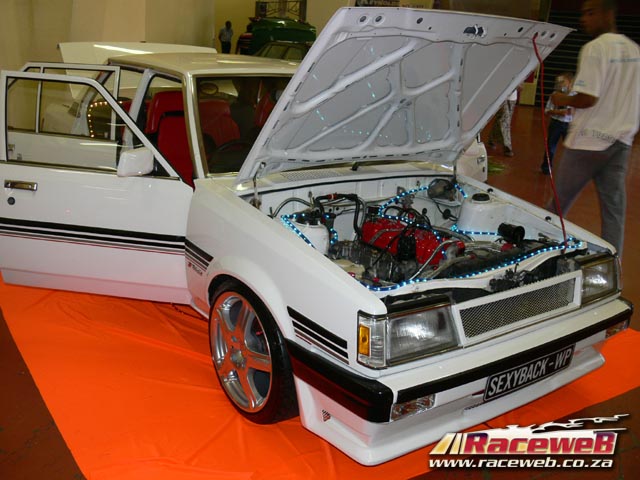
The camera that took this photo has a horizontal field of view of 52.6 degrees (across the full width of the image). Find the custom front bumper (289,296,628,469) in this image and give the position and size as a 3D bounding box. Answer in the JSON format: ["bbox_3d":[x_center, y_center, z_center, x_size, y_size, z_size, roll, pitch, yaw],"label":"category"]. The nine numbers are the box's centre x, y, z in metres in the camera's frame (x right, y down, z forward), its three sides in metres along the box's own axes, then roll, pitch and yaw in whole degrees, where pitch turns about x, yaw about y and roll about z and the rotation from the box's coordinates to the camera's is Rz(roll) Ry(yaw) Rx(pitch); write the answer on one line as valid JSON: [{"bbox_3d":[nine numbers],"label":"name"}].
[{"bbox_3d":[0.656,0.461,2.612,1.580,0.360,0.500,-9,21,-36],"label":"custom front bumper"}]

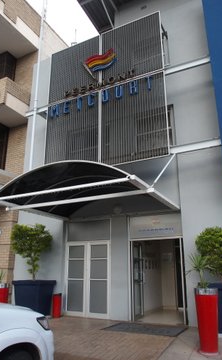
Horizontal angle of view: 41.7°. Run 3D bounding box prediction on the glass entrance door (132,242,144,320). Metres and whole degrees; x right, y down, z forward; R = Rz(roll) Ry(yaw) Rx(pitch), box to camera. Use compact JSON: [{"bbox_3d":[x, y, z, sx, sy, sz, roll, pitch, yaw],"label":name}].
[{"bbox_3d":[0.777,2.855,8.491,0.060,2.115,0.755,-9,-19,25],"label":"glass entrance door"}]

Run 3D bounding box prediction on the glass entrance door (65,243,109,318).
[{"bbox_3d":[-0.721,2.962,8.776,1.510,2.146,0.080,-9,-19,25],"label":"glass entrance door"}]

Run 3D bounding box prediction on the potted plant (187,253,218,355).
[{"bbox_3d":[1.676,2.149,5.202,0.533,1.614,0.517,-9,-19,25],"label":"potted plant"}]

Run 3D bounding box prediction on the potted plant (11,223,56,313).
[{"bbox_3d":[-2.373,2.756,9.080,1.232,2.759,1.073,-9,-19,25],"label":"potted plant"}]

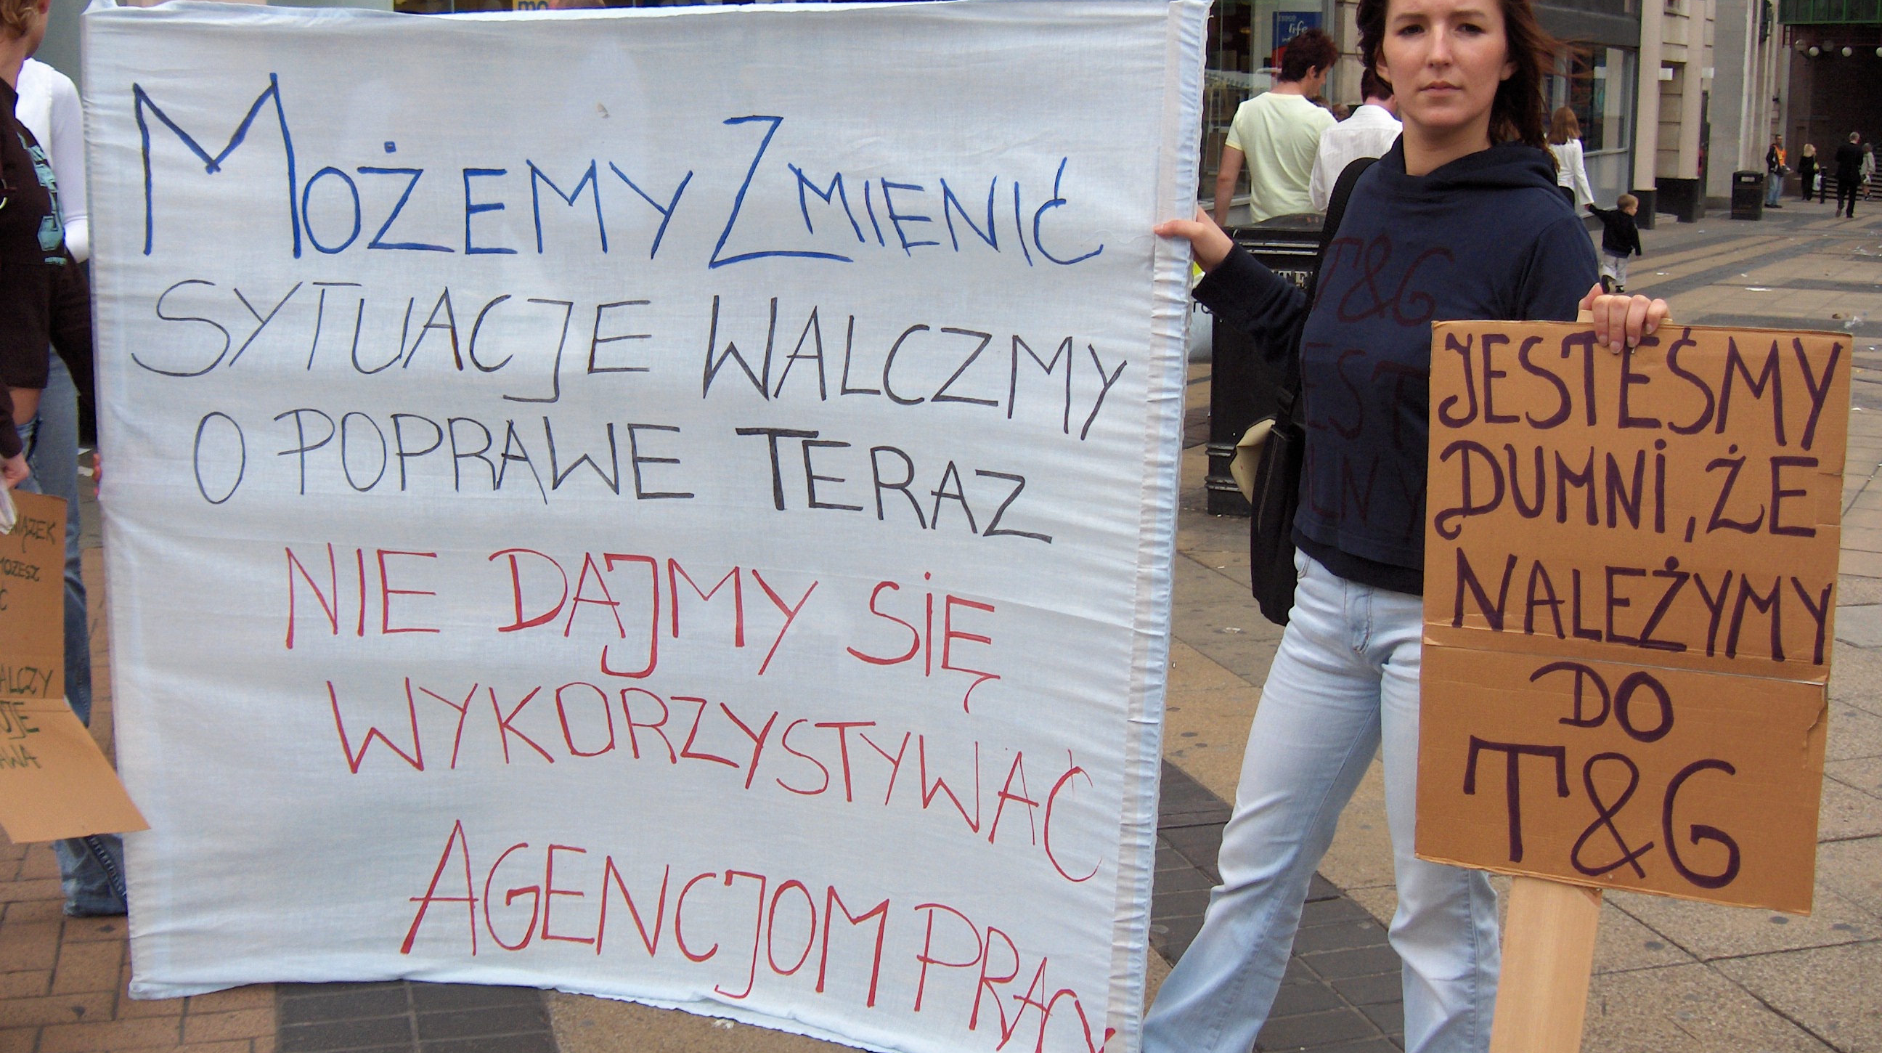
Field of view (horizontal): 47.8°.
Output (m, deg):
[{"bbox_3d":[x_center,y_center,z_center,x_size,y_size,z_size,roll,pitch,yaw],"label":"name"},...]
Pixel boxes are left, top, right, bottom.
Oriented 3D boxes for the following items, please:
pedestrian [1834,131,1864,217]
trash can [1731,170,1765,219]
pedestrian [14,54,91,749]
[{"bbox_3d":[18.795,-7.282,44.000,0.560,1.770,0.420,5,12,20],"label":"pedestrian"},{"bbox_3d":[16.329,-6.692,43.000,0.600,0.980,0.580,5,12,22],"label":"trash can"},{"bbox_3d":[-1.538,-0.112,3.420,0.470,1.690,0.320,7,13,30],"label":"pedestrian"}]

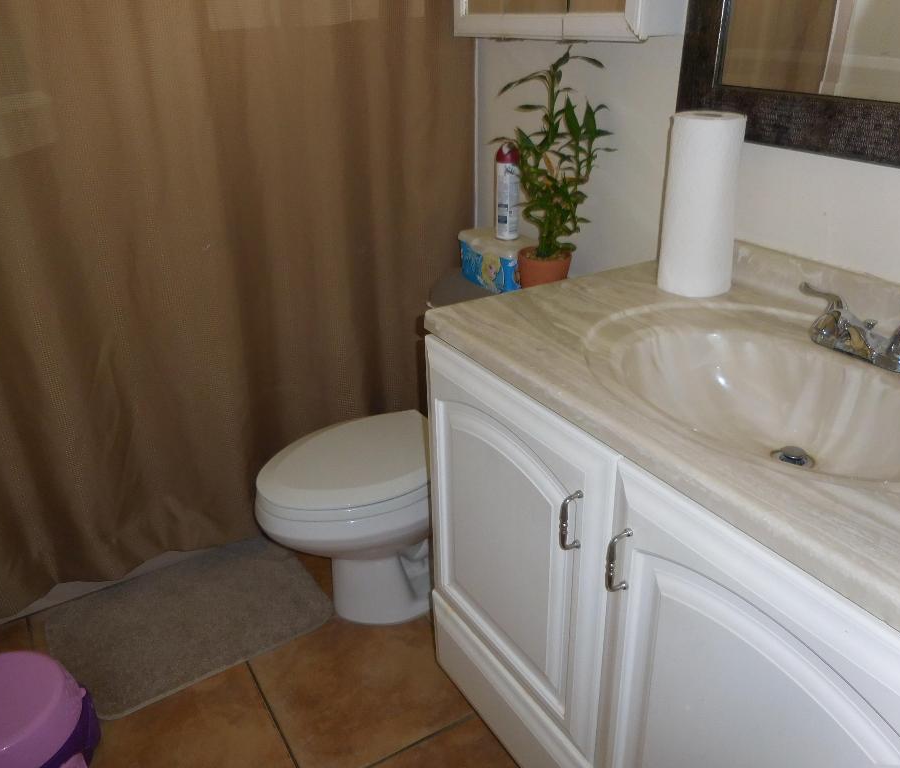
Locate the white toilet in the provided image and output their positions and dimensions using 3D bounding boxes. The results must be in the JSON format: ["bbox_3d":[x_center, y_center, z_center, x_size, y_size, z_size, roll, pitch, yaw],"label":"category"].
[{"bbox_3d":[-0.062,0.171,1.704,0.755,0.710,0.460,-17,31,-27],"label":"white toilet"}]

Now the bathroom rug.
[{"bbox_3d":[-0.605,0.543,1.771,0.565,0.016,0.385,-18,31,-29],"label":"bathroom rug"}]

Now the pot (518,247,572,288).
[{"bbox_3d":[0.206,-0.231,1.606,0.113,0.100,0.113,-1,27,1],"label":"pot"}]

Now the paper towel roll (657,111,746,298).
[{"bbox_3d":[0.414,-0.295,1.217,0.118,0.277,0.118,-2,26,1],"label":"paper towel roll"}]

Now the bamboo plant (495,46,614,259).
[{"bbox_3d":[0.208,-0.452,1.482,0.210,0.409,0.210,-1,27,1],"label":"bamboo plant"}]

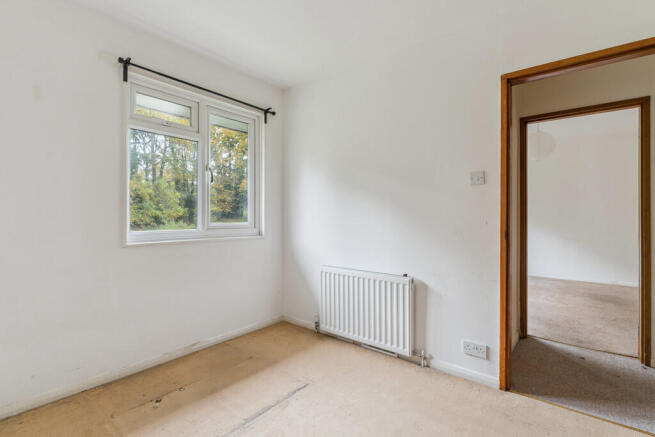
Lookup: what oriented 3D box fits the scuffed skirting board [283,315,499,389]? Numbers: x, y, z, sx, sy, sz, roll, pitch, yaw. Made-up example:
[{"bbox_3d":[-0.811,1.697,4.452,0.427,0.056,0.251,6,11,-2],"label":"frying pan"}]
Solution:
[{"bbox_3d":[0.309,1.065,2.675,2.080,0.072,0.018,0,0,39],"label":"scuffed skirting board"}]

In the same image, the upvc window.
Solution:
[{"bbox_3d":[-1.082,-0.423,2.708,0.080,1.210,1.225,0,0,39],"label":"upvc window"}]

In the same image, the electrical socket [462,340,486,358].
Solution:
[{"bbox_3d":[1.008,0.894,2.110,0.146,0.087,0.022,0,0,39],"label":"electrical socket"}]

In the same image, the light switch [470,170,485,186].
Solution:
[{"bbox_3d":[1.023,-0.275,2.102,0.087,0.087,0.014,0,0,39],"label":"light switch"}]

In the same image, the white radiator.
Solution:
[{"bbox_3d":[0.295,0.736,2.605,0.875,0.595,0.085,0,0,39],"label":"white radiator"}]

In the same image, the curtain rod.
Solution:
[{"bbox_3d":[-0.976,-1.033,2.652,0.095,0.143,1.420,0,0,39],"label":"curtain rod"}]

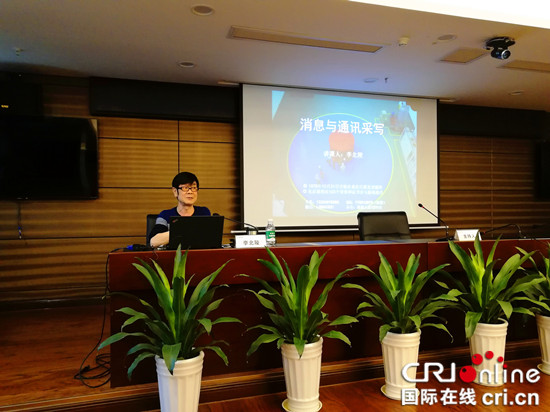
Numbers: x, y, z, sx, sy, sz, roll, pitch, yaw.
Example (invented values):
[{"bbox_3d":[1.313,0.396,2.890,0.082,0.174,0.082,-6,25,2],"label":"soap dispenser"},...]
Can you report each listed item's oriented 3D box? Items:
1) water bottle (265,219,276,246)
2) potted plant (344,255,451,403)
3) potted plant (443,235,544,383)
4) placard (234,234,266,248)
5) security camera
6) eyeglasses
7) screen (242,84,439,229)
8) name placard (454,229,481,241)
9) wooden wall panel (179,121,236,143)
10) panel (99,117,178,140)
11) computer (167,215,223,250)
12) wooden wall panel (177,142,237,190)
[{"bbox_3d":[-0.033,0.181,2.850,0.063,0.182,0.063,0,0,-17],"label":"water bottle"},{"bbox_3d":[0.786,0.786,2.730,0.680,0.890,0.660,0,0,-17],"label":"potted plant"},{"bbox_3d":[1.487,0.723,2.939,0.670,0.970,0.660,0,0,-17],"label":"potted plant"},{"bbox_3d":[-0.157,0.231,2.776,0.198,0.083,0.070,0,0,-17],"label":"placard"},{"bbox_3d":[1.862,-1.299,3.572,0.220,0.165,0.190,0,0,-12],"label":"security camera"},{"bbox_3d":[-0.617,-0.115,2.980,0.140,0.045,0.130,0,0,-30],"label":"eyeglasses"},{"bbox_3d":[0.897,-0.566,5.271,2.650,1.660,0.050,0,0,-17],"label":"screen"},{"bbox_3d":[1.488,0.224,3.278,0.205,0.085,0.070,0,0,-17],"label":"name placard"},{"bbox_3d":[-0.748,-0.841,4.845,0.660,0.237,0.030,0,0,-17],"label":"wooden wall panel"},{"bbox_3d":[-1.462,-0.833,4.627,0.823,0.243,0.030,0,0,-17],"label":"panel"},{"bbox_3d":[-0.509,0.168,2.747,0.325,0.210,0.270,0,0,-17],"label":"computer"},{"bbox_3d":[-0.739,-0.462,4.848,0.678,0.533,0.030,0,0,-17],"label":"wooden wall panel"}]

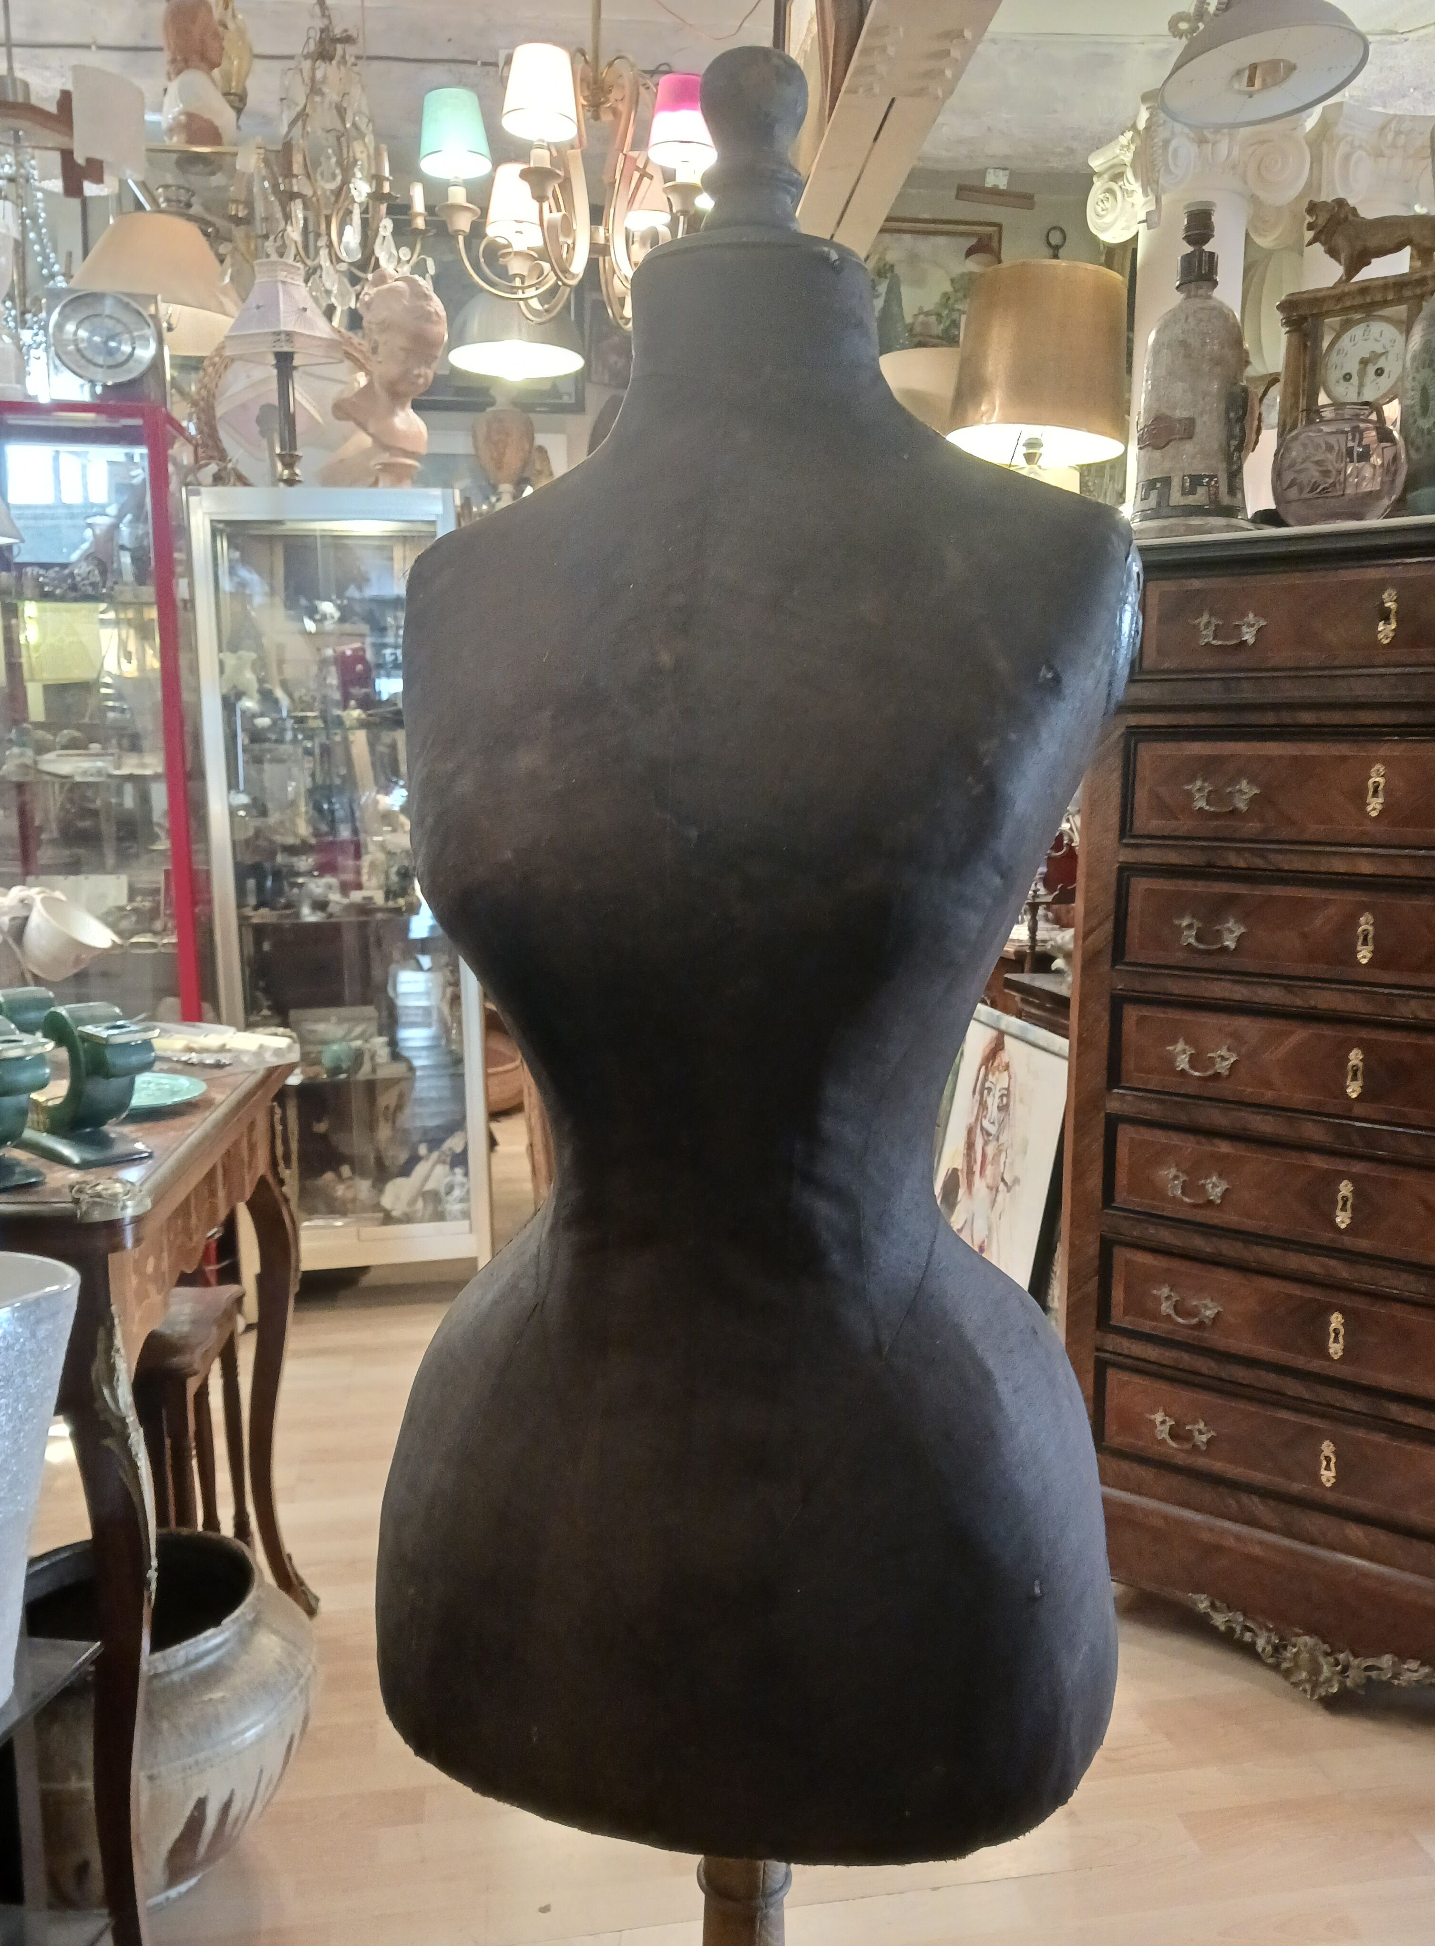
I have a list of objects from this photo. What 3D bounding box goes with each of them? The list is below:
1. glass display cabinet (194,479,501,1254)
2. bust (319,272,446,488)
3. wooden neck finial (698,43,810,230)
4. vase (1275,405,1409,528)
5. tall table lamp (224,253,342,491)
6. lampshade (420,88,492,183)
[{"bbox_3d":[-0.776,-0.136,3.248,0.516,1.688,0.360,-3,11,-10],"label":"glass display cabinet"},{"bbox_3d":[-0.667,-1.192,3.093,0.195,0.445,0.220,6,13,33],"label":"bust"},{"bbox_3d":[0.017,-0.392,0.720,0.050,0.087,0.050,-1,11,0],"label":"wooden neck finial"},{"bbox_3d":[0.739,-0.597,1.802,0.161,0.146,0.161,6,13,33],"label":"vase"},{"bbox_3d":[-0.867,-1.192,3.054,0.176,0.462,0.176,5,12,27],"label":"tall table lamp"},{"bbox_3d":[-0.417,-1.342,2.420,0.114,0.108,0.114,-1,11,0],"label":"lampshade"}]

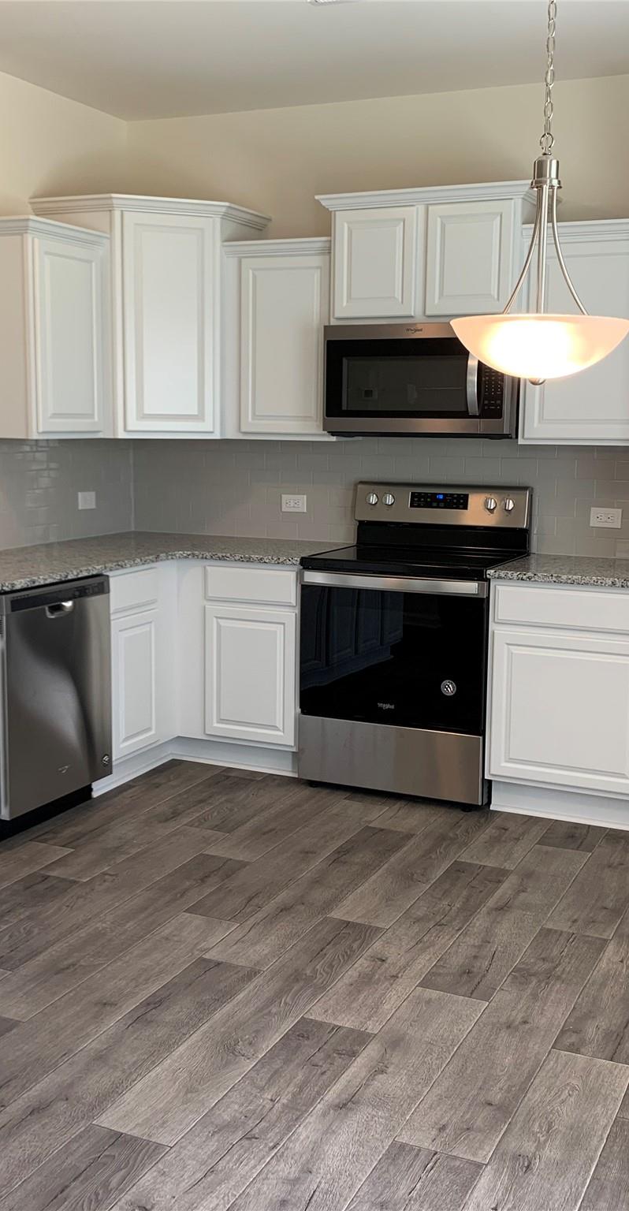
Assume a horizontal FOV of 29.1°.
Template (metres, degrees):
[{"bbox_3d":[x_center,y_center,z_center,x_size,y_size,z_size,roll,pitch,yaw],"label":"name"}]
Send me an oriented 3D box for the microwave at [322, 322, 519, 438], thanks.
[{"bbox_3d":[0.460,-0.902,4.862,0.759,0.435,0.405,5,10,24],"label":"microwave"}]

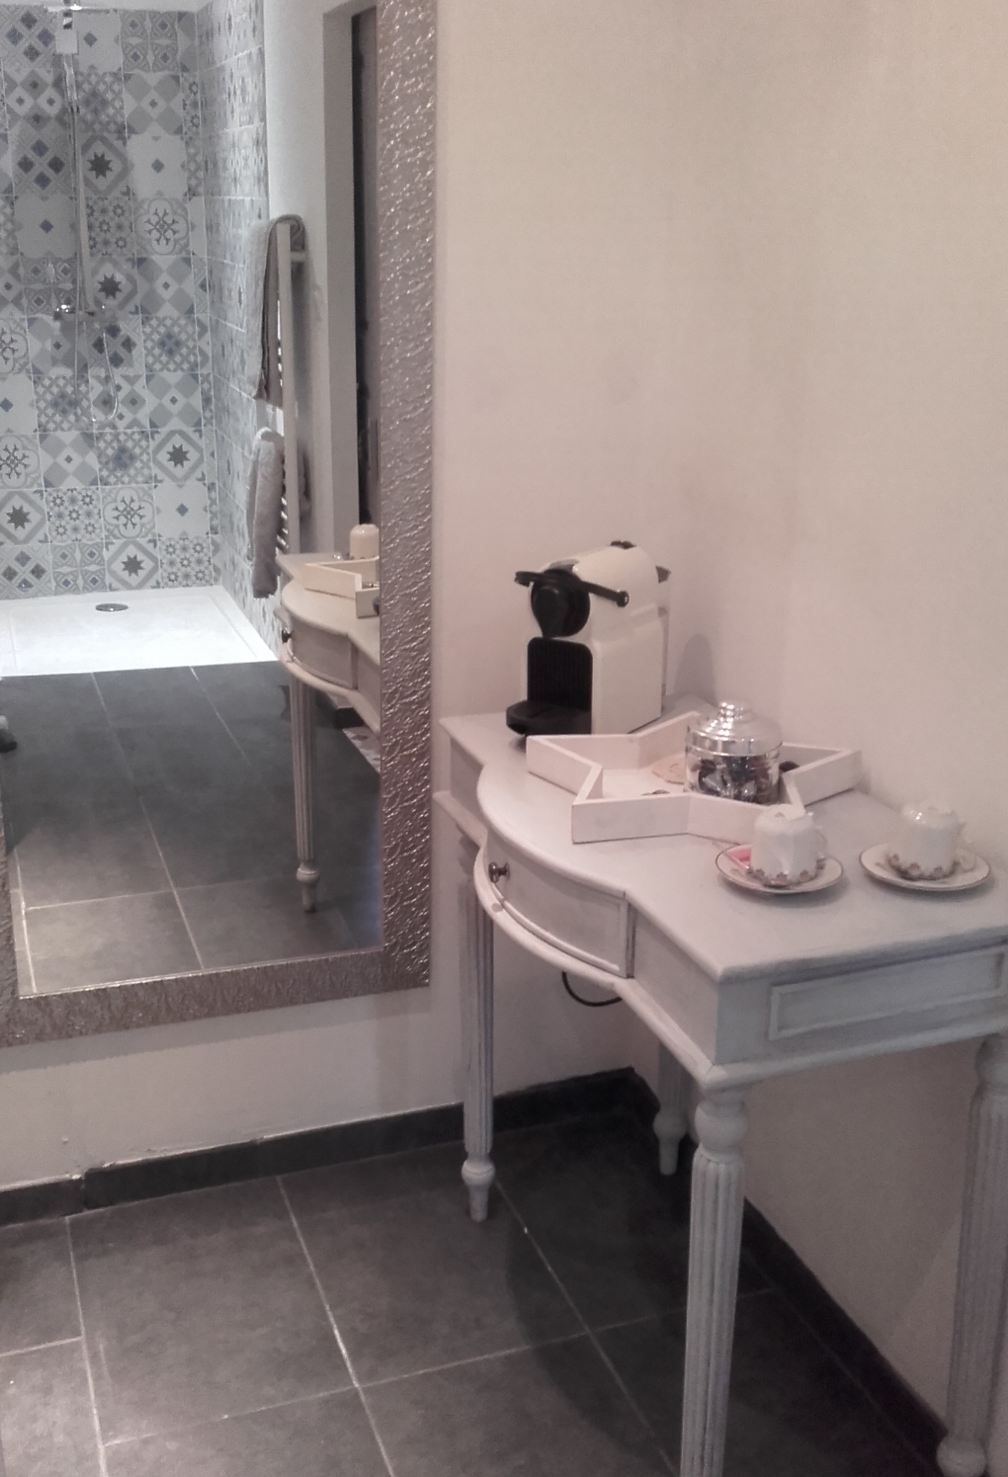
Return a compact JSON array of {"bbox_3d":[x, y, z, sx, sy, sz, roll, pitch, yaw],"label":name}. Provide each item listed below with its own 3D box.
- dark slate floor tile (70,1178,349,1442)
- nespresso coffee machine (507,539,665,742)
[{"bbox_3d":[-0.398,0.737,1.851,0.299,0.010,0.446,-6,19,-19],"label":"dark slate floor tile"},{"bbox_3d":[0.111,-0.124,1.798,0.120,0.235,0.315,12,21,31],"label":"nespresso coffee machine"}]

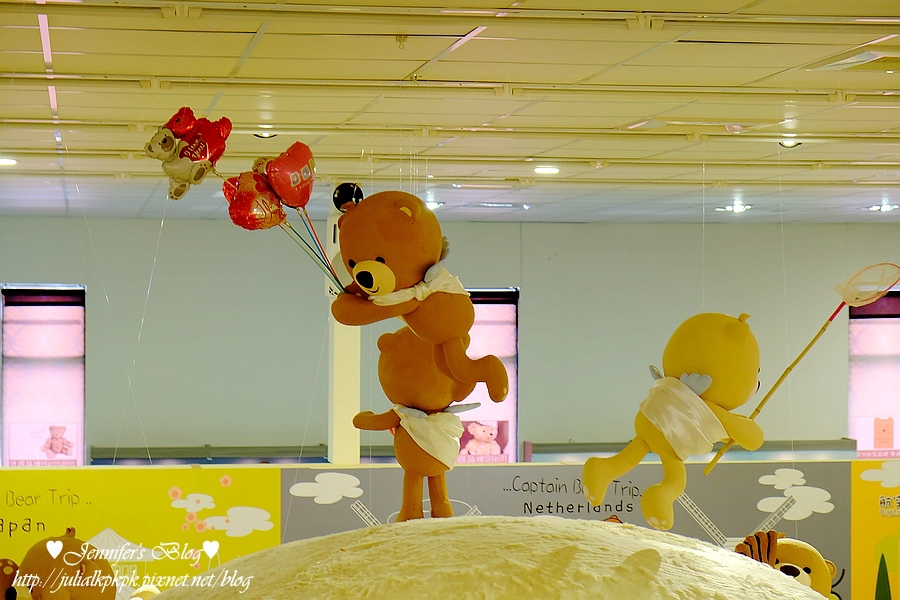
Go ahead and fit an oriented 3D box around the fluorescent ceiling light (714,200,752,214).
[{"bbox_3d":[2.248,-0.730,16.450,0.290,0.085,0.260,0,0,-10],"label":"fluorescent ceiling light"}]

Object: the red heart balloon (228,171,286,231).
[{"bbox_3d":[-0.648,-0.333,6.950,0.205,0.205,0.110,38,4,3],"label":"red heart balloon"}]

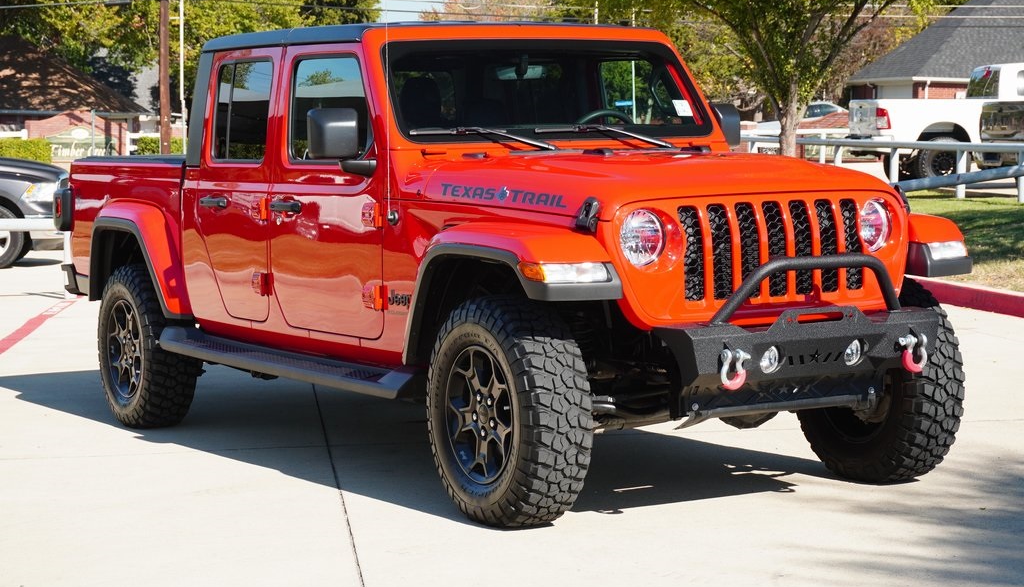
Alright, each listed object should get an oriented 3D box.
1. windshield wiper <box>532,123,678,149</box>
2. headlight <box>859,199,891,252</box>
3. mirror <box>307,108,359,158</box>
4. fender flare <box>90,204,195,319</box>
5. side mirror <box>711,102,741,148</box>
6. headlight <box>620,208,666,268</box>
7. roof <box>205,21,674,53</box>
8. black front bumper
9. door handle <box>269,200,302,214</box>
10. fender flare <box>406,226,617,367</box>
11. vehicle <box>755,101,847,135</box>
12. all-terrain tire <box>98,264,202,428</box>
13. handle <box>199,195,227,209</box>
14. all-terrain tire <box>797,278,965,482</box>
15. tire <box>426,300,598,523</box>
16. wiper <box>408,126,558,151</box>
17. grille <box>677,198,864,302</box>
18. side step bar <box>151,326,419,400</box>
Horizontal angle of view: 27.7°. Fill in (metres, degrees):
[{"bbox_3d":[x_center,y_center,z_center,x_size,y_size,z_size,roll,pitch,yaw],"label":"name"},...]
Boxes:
[{"bbox_3d":[0.376,-0.620,8.287,0.635,0.115,0.095,-4,4,-30],"label":"windshield wiper"},{"bbox_3d":[1.281,-0.243,7.469,0.190,0.190,0.100,-4,4,-30],"label":"headlight"},{"bbox_3d":[-0.683,-0.616,7.947,0.185,0.195,0.110,-4,4,-30],"label":"mirror"},{"bbox_3d":[-1.809,-0.178,10.070,0.160,0.540,1.070,-4,4,-30],"label":"fender flare"},{"bbox_3d":[0.914,-0.704,8.845,0.220,0.220,0.140,-4,4,-30],"label":"side mirror"},{"bbox_3d":[0.432,-0.187,6.958,0.195,0.195,0.110,-4,4,-30],"label":"headlight"},{"bbox_3d":[-0.375,-1.134,9.196,1.450,0.135,1.660,-4,6,-30],"label":"roof"},{"bbox_3d":[0.966,0.139,7.046,1.100,0.550,0.340,-4,4,-30],"label":"black front bumper"},{"bbox_3d":[-0.944,-0.361,8.614,0.060,0.050,0.220,-4,4,-30],"label":"door handle"},{"bbox_3d":[-0.016,0.021,7.186,0.310,0.520,0.990,-4,4,-30],"label":"fender flare"},{"bbox_3d":[9.037,-4.844,60.000,4.700,1.460,1.830,-2,4,-30],"label":"vehicle"},{"bbox_3d":[-1.782,0.259,10.156,0.260,0.785,0.795,-4,4,-30],"label":"all-terrain tire"},{"bbox_3d":[-1.342,-0.408,9.335,0.050,0.052,0.240,-4,4,-30],"label":"handle"},{"bbox_3d":[1.395,0.317,7.952,0.265,0.790,0.790,-4,4,-30],"label":"all-terrain tire"},{"bbox_3d":[-0.016,0.408,7.153,0.260,0.785,0.795,-4,4,-29],"label":"tire"},{"bbox_3d":[-0.109,-0.597,8.027,0.610,0.115,0.050,-4,-30,-30],"label":"wiper"},{"bbox_3d":[0.893,-0.156,7.139,0.780,0.340,0.090,-4,4,-30],"label":"grille"},{"bbox_3d":[-0.981,0.284,8.716,0.180,0.105,2.320,-4,4,-30],"label":"side step bar"}]

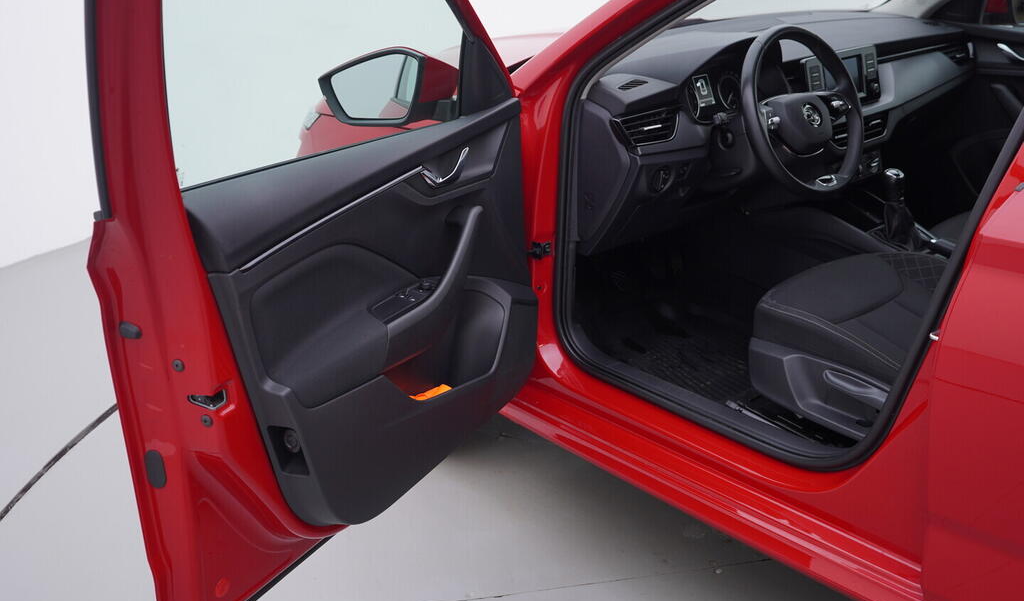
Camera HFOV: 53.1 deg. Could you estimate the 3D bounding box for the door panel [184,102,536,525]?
[{"bbox_3d":[-0.153,0.020,1.875,0.145,0.680,0.900,10,24,32],"label":"door panel"}]

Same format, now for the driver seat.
[{"bbox_3d":[0.945,-0.196,1.841,0.530,1.000,0.860,-18,25,-36],"label":"driver seat"}]

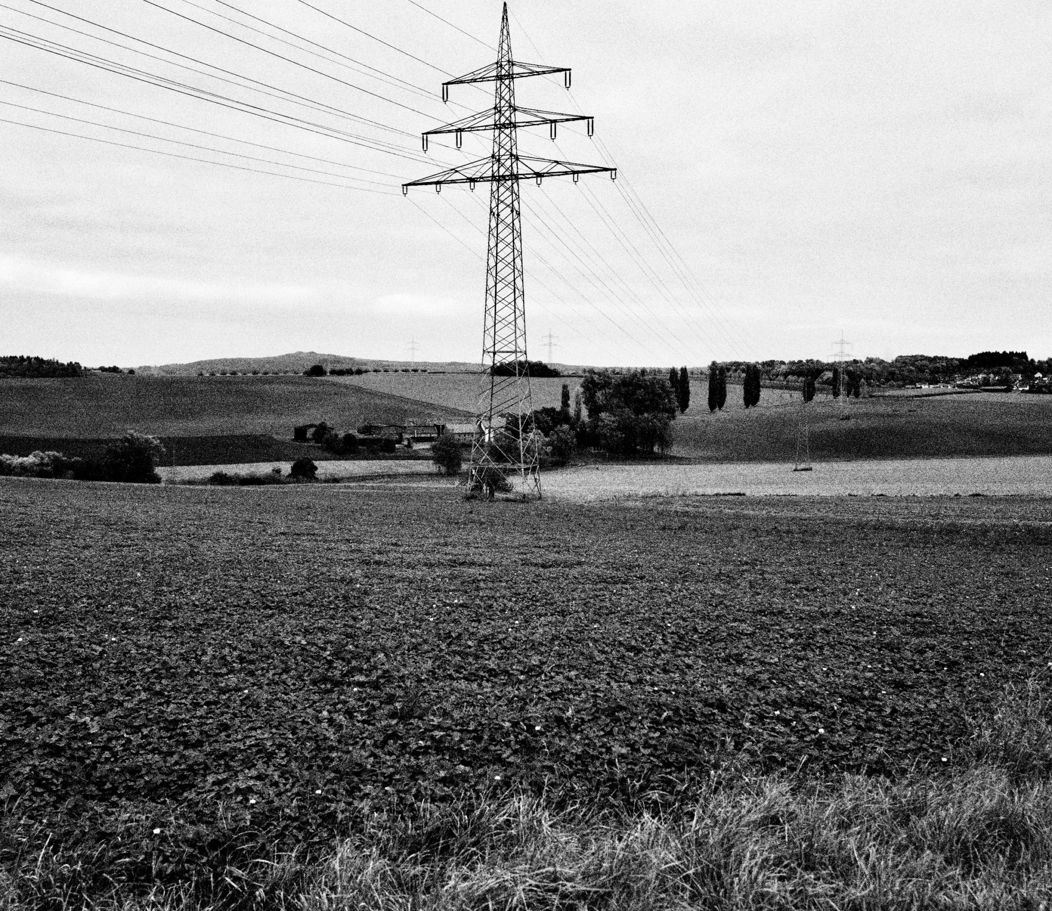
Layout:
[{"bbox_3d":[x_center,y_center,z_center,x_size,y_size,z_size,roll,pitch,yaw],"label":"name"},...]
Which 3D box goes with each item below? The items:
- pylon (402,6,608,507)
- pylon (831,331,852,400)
[{"bbox_3d":[-2.276,-22.579,118.745,25.800,54.850,6.420,1,4,20],"label":"pylon"},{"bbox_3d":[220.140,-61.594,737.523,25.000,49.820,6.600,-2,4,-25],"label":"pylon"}]

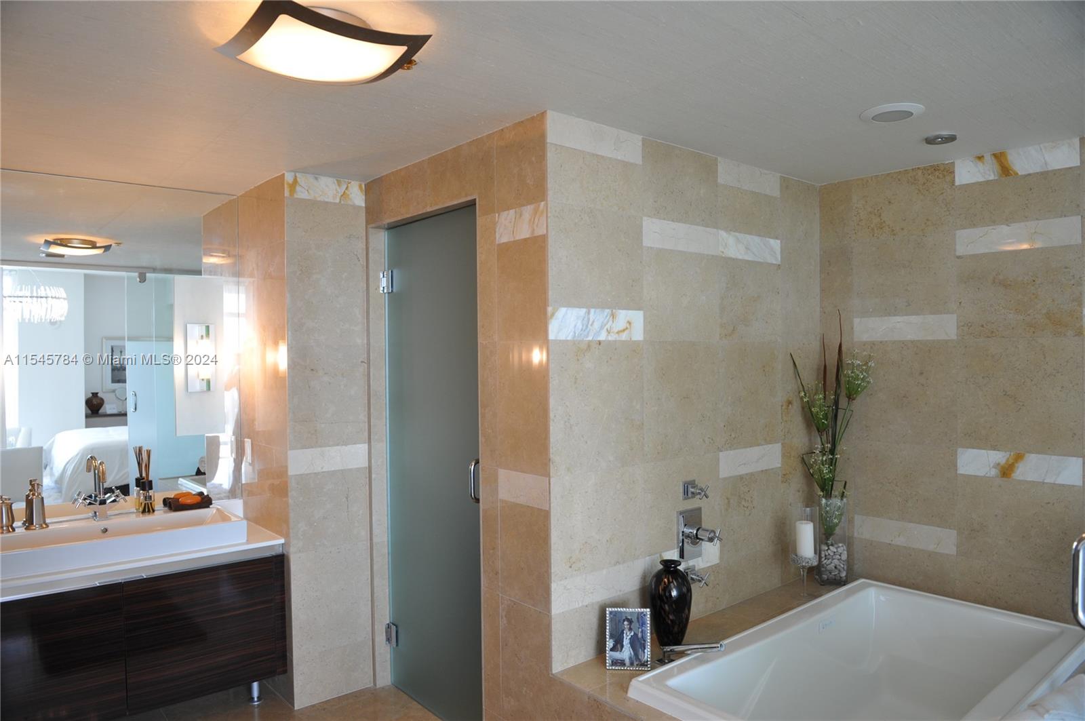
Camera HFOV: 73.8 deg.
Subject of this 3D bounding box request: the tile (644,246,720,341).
[{"bbox_3d":[0.545,-0.252,2.837,0.464,0.350,0.020,-1,1,-40],"label":"tile"}]

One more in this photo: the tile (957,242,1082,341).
[{"bbox_3d":[1.927,-0.268,2.940,0.013,0.359,0.443,-1,1,-40],"label":"tile"}]

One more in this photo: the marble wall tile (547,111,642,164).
[{"bbox_3d":[0.187,-0.772,2.533,0.462,0.104,0.020,-1,1,-40],"label":"marble wall tile"}]

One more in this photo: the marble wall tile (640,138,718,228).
[{"bbox_3d":[0.537,-0.673,2.798,0.459,0.292,0.012,-1,1,-40],"label":"marble wall tile"}]

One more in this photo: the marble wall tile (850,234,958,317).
[{"bbox_3d":[1.611,-0.372,3.224,0.020,0.351,0.443,-1,1,-40],"label":"marble wall tile"}]

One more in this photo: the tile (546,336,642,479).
[{"bbox_3d":[0.195,0.157,2.510,0.456,0.454,0.012,-1,1,-40],"label":"tile"}]

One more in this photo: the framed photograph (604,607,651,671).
[{"bbox_3d":[0.290,0.938,2.441,0.145,0.195,0.025,0,-10,5],"label":"framed photograph"}]

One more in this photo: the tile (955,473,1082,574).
[{"bbox_3d":[1.934,0.664,2.947,0.013,0.359,0.443,-1,1,-40],"label":"tile"}]

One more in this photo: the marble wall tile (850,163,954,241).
[{"bbox_3d":[1.635,-0.707,3.280,0.013,0.302,0.452,-1,1,-40],"label":"marble wall tile"}]

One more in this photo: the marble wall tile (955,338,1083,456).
[{"bbox_3d":[1.899,0.140,2.894,0.020,0.460,0.434,-1,1,-40],"label":"marble wall tile"}]

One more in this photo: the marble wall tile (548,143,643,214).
[{"bbox_3d":[0.190,-0.623,2.532,0.463,0.191,0.013,-1,1,-40],"label":"marble wall tile"}]

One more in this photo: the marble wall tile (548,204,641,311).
[{"bbox_3d":[0.191,-0.352,2.536,0.462,0.351,0.020,-1,1,-40],"label":"marble wall tile"}]

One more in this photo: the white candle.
[{"bbox_3d":[1.131,0.774,3.110,0.074,0.155,0.074,-1,1,-40],"label":"white candle"}]

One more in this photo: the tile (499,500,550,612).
[{"bbox_3d":[-0.058,0.670,2.500,0.013,0.352,0.281,-1,1,-40],"label":"tile"}]

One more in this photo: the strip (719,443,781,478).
[{"bbox_3d":[0.896,0.425,3.103,0.457,0.106,0.012,-1,1,-40],"label":"strip"}]

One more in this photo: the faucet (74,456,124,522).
[{"bbox_3d":[-1.879,0.556,3.091,0.190,0.263,0.155,-1,1,-40],"label":"faucet"}]

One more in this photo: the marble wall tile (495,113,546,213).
[{"bbox_3d":[-0.069,-0.674,2.490,0.013,0.297,0.281,-1,1,-40],"label":"marble wall tile"}]

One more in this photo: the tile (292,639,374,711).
[{"bbox_3d":[-0.943,1.414,3.278,0.374,0.219,0.020,-1,1,-40],"label":"tile"}]

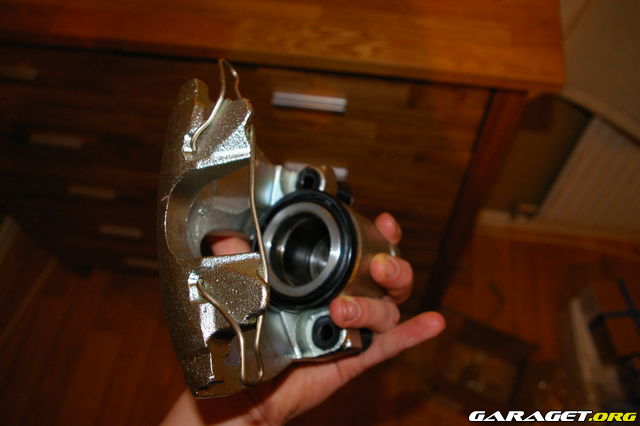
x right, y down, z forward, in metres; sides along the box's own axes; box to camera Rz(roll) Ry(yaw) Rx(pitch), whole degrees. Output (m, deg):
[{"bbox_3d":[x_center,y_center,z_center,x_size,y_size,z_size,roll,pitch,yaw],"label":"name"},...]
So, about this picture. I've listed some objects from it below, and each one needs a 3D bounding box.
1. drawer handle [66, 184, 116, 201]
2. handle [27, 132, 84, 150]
[{"bbox_3d":[-0.517,-0.047,1.251,0.120,0.016,0.024,7,59,8],"label":"drawer handle"},{"bbox_3d":[-0.526,-0.144,1.095,0.120,0.016,0.024,7,59,8],"label":"handle"}]

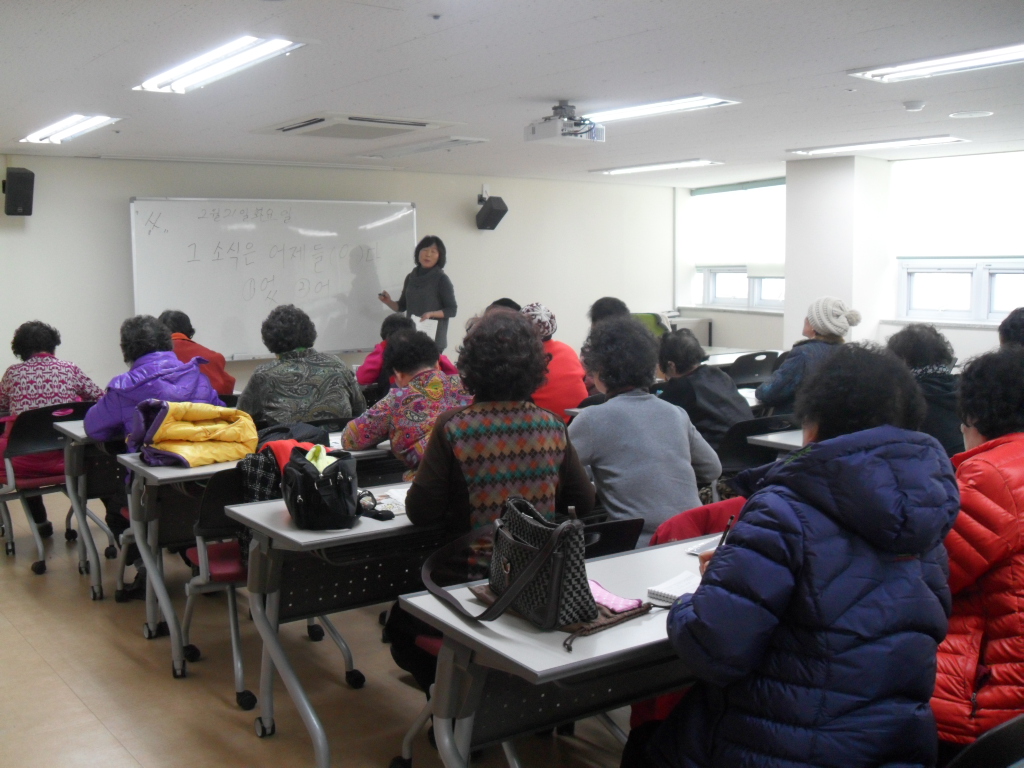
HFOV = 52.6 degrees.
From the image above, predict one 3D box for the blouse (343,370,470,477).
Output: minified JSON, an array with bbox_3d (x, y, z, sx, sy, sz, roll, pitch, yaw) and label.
[{"bbox_3d":[-0.300,0.221,3.815,0.520,0.580,0.480,-6,9,-41],"label":"blouse"}]

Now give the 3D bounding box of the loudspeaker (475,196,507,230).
[{"bbox_3d":[-0.183,-1.506,9.134,0.175,0.155,0.290,-5,-32,-33],"label":"loudspeaker"}]

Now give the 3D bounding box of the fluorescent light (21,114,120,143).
[{"bbox_3d":[-2.507,-1.443,5.841,0.320,0.060,1.250,-6,8,-38],"label":"fluorescent light"}]

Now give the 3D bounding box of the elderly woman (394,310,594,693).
[{"bbox_3d":[-0.028,0.442,2.805,0.540,1.270,0.680,-5,8,-35],"label":"elderly woman"}]

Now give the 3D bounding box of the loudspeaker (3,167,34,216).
[{"bbox_3d":[-3.298,-1.282,6.911,0.175,0.290,0.155,-5,26,-35],"label":"loudspeaker"}]

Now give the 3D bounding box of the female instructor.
[{"bbox_3d":[-0.729,-0.359,8.291,0.600,1.640,0.450,2,7,16],"label":"female instructor"}]

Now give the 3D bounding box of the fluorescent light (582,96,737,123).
[{"bbox_3d":[0.662,-1.480,5.598,0.320,0.060,1.250,-6,8,-38],"label":"fluorescent light"}]

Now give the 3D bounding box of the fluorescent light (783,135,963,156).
[{"bbox_3d":[2.405,-1.593,6.952,0.260,0.050,1.280,-5,8,-36],"label":"fluorescent light"}]

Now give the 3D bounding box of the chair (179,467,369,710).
[{"bbox_3d":[-0.834,0.610,3.605,0.510,0.810,0.560,-4,8,-30],"label":"chair"}]

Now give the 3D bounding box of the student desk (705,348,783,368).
[{"bbox_3d":[1.569,0.166,7.755,1.500,0.709,0.510,-5,8,-35],"label":"student desk"}]

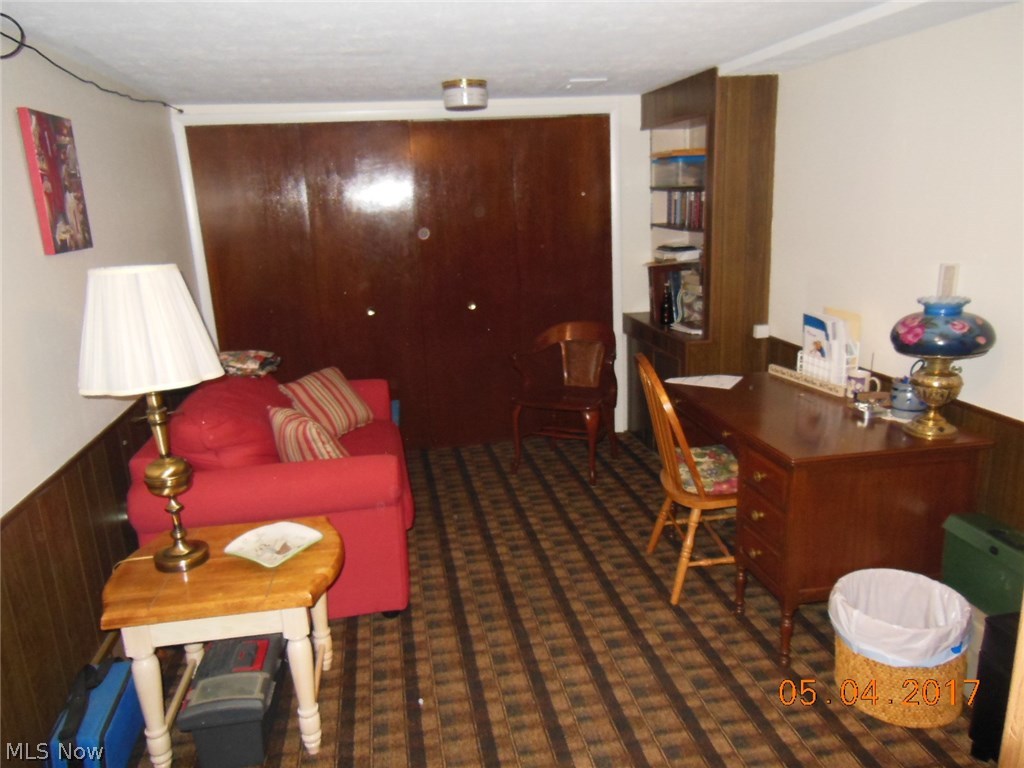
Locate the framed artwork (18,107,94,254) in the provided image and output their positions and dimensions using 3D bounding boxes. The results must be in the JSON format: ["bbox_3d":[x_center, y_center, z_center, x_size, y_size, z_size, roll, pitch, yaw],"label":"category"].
[{"bbox_3d":[-1.538,-0.676,2.510,0.031,0.447,0.331,-5,14,-9],"label":"framed artwork"}]

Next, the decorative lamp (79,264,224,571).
[{"bbox_3d":[-1.054,0.108,2.202,0.410,0.903,0.410,-5,14,-9],"label":"decorative lamp"}]

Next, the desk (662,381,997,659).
[{"bbox_3d":[1.178,0.446,3.073,0.735,0.727,1.150,-5,14,-9],"label":"desk"}]

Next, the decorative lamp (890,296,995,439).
[{"bbox_3d":[1.501,-0.057,2.609,0.331,0.448,0.331,-5,14,-9],"label":"decorative lamp"}]

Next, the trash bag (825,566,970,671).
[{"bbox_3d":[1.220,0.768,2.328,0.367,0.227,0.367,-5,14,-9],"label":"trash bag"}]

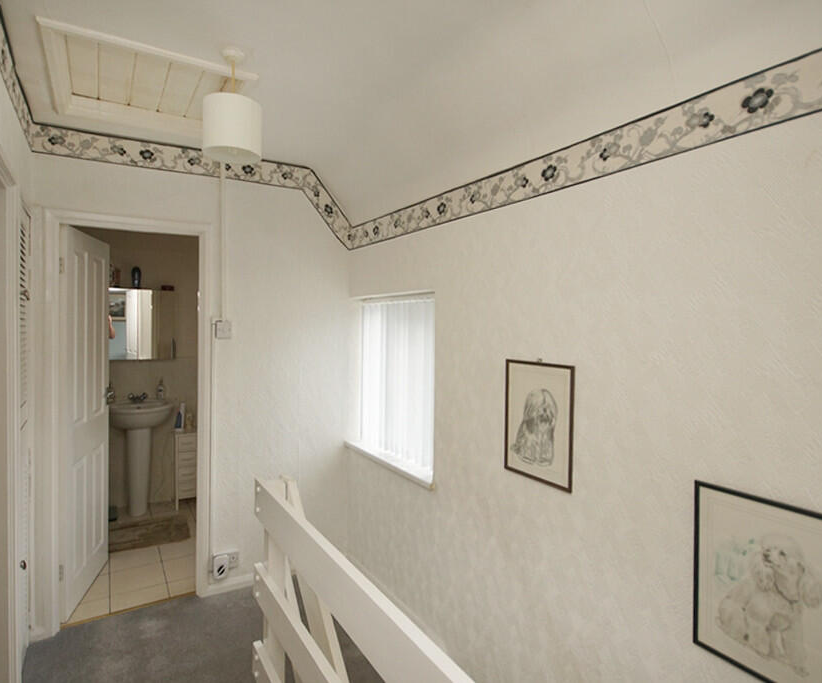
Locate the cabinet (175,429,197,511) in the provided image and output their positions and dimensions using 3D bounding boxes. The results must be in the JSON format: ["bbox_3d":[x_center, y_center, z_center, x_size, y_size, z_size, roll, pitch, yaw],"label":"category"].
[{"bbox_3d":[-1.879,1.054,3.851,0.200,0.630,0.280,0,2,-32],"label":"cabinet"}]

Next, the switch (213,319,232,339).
[{"bbox_3d":[-1.058,-0.068,2.566,0.088,0.092,0.028,0,2,-29],"label":"switch"}]

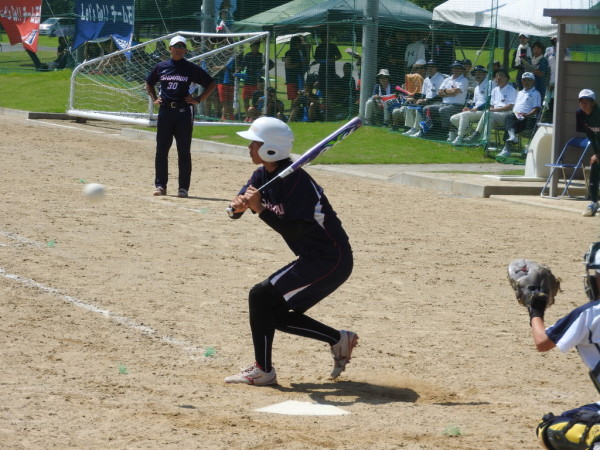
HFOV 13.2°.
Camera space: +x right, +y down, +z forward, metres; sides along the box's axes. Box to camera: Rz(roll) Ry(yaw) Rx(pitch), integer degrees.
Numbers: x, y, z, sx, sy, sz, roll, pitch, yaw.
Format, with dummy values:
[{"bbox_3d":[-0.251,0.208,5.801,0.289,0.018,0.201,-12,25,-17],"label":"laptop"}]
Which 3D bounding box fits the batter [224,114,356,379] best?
[{"bbox_3d":[-0.044,0.139,13.600,0.660,1.390,0.540,0,5,-25],"label":"batter"}]

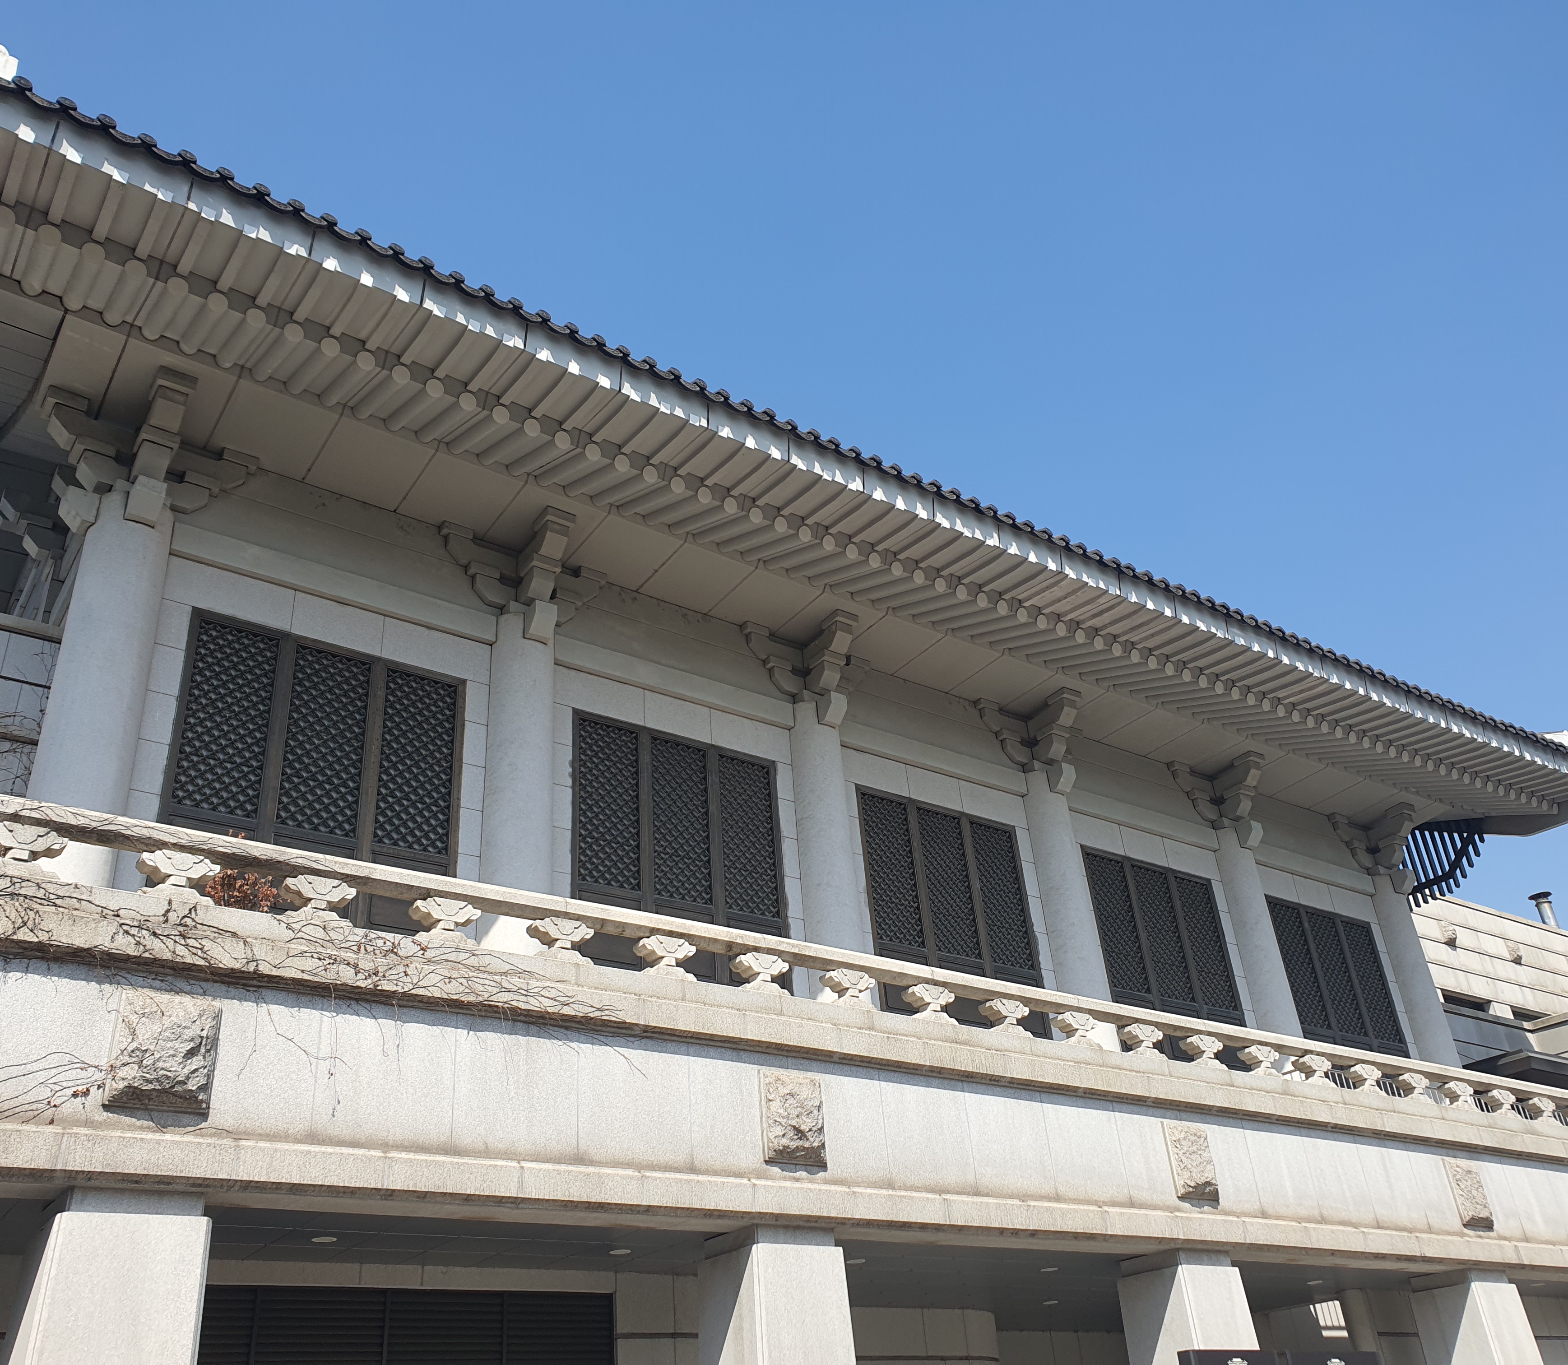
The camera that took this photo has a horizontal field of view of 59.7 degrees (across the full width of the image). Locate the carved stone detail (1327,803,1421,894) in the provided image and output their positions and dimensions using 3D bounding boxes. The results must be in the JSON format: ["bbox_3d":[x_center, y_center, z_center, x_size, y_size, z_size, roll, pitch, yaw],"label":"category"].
[{"bbox_3d":[12.485,3.446,27.881,2.439,1.748,1.156,17,-38,-31],"label":"carved stone detail"}]

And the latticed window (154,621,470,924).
[{"bbox_3d":[-5.273,1.130,15.623,3.302,3.737,0.197,17,-38,-31],"label":"latticed window"}]

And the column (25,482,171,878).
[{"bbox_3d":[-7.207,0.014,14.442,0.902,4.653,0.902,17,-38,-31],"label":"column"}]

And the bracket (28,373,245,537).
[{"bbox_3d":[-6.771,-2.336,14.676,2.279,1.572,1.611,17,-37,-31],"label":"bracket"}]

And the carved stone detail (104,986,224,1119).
[{"bbox_3d":[-3.569,2.132,7.913,0.574,0.645,0.118,17,-37,-31],"label":"carved stone detail"}]

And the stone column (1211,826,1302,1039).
[{"bbox_3d":[8.573,4.763,24.379,0.860,4.441,0.860,17,-38,-31],"label":"stone column"}]

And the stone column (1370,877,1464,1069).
[{"bbox_3d":[12.508,5.969,26.842,0.860,4.441,0.860,17,-38,-31],"label":"stone column"}]

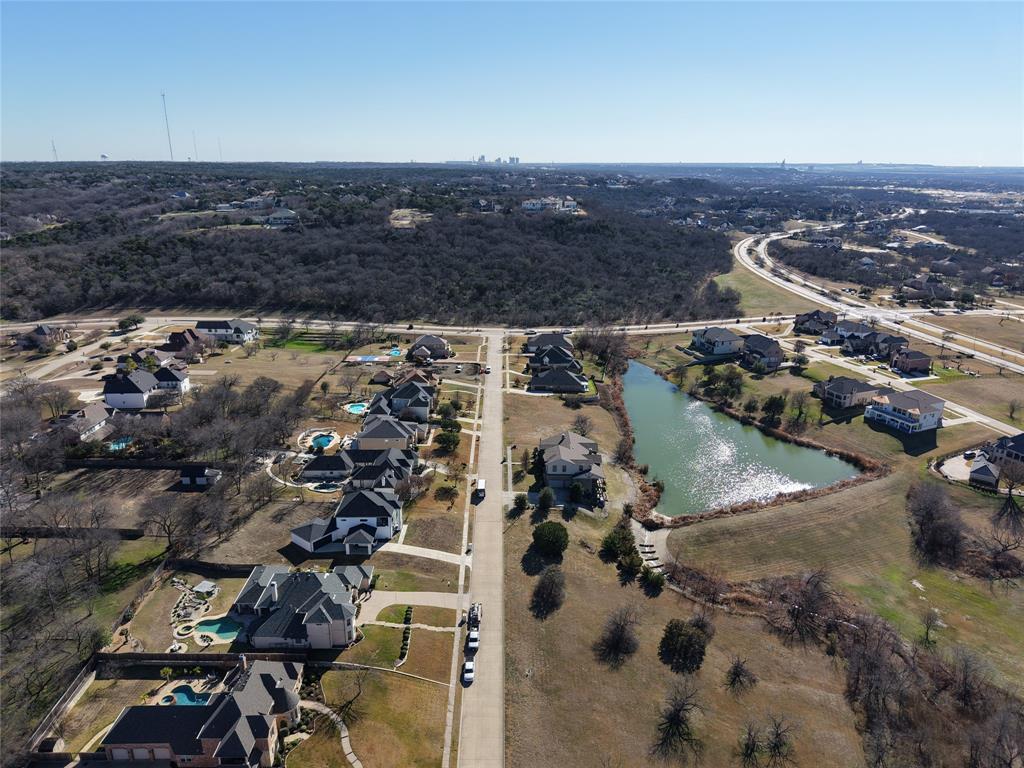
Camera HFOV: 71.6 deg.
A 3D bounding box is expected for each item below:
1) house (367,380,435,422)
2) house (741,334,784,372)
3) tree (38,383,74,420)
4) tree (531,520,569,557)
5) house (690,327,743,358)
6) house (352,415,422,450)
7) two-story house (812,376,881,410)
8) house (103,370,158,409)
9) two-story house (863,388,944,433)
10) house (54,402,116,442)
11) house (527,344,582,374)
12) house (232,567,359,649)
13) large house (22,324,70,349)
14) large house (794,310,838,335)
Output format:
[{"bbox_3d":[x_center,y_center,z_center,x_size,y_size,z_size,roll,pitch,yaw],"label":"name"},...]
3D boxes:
[{"bbox_3d":[-48.120,8.190,310.070,27.000,11.300,25.500,0,17,-1],"label":"house"},{"bbox_3d":[136.040,-17.540,378.980,14.580,12.340,20.410,-5,18,-14],"label":"house"},{"bbox_3d":[-191.720,7.630,296.740,13.600,13.600,13.600,0,17,0],"label":"tree"},{"bbox_3d":[10.960,42.200,195.610,10.000,8.300,10.000,0,17,-1],"label":"tree"},{"bbox_3d":[107.760,-23.910,372.690,17.000,10.800,21.000,-5,18,-17],"label":"house"},{"bbox_3d":[-45.670,16.940,274.710,24.290,9.040,23.810,0,17,0],"label":"house"},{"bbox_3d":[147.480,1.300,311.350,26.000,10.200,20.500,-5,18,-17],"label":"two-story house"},{"bbox_3d":[-169.080,1.920,317.360,18.950,12.150,20.890,0,17,0],"label":"house"},{"bbox_3d":[155.770,9.400,280.900,18.500,10.500,21.000,-8,19,-24],"label":"two-story house"},{"bbox_3d":[-161.050,14.880,269.430,25.000,7.500,27.000,0,17,-1],"label":"house"},{"bbox_3d":[21.050,-14.480,359.080,26.000,11.000,25.000,0,17,-1],"label":"house"},{"bbox_3d":[-50.240,49.900,168.140,29.640,10.010,26.720,0,17,0],"label":"house"},{"bbox_3d":[-274.990,-30.000,421.400,17.490,10.690,20.890,8,19,24],"label":"large house"},{"bbox_3d":[177.390,-36.170,413.150,17.000,10.300,19.000,-5,18,-17],"label":"large house"}]

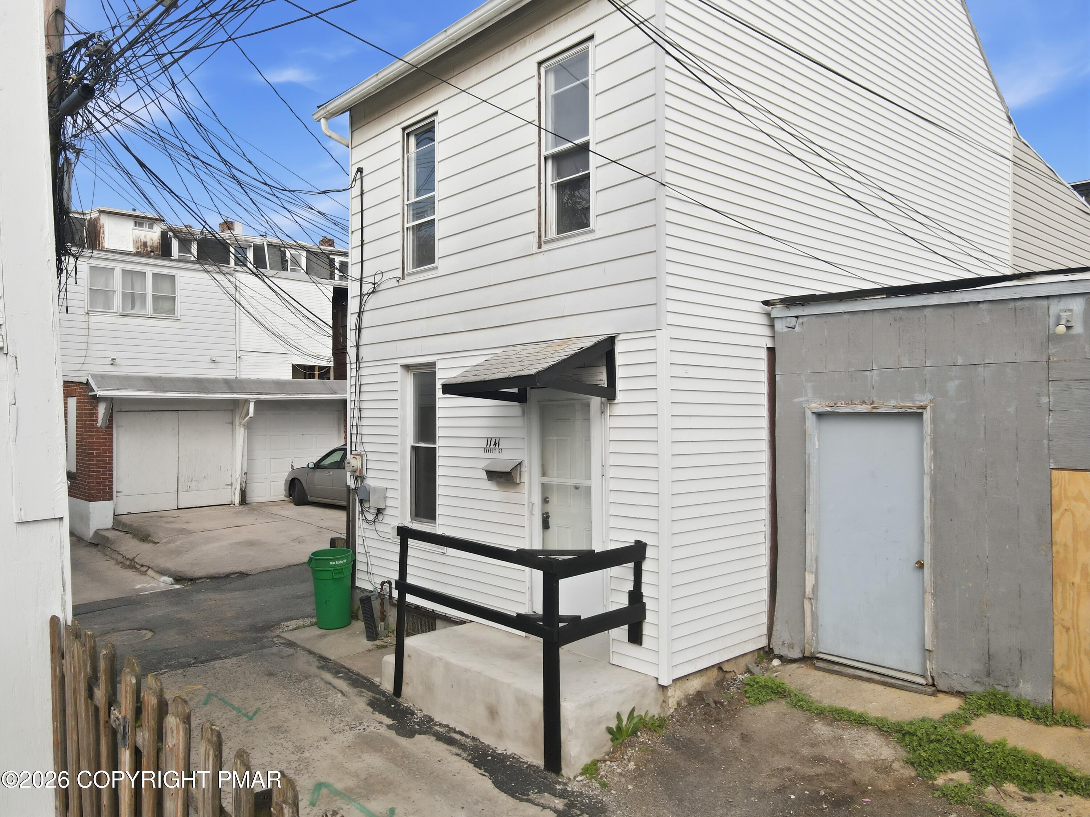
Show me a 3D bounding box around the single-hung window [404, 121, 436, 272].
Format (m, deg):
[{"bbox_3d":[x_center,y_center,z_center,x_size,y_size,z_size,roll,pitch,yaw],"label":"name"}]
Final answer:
[{"bbox_3d":[-1.333,-2.283,8.207,0.100,1.610,0.620,1,-1,-44],"label":"single-hung window"}]

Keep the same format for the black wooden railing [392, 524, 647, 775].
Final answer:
[{"bbox_3d":[-0.266,1.797,6.294,0.980,1.540,2.140,1,-1,-44],"label":"black wooden railing"}]

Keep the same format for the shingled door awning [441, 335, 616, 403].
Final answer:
[{"bbox_3d":[-0.155,-0.339,6.284,0.870,0.530,1.230,1,-1,-44],"label":"shingled door awning"}]

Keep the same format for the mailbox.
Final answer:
[{"bbox_3d":[-0.404,0.590,7.050,0.160,0.220,0.410,1,-1,-44],"label":"mailbox"}]

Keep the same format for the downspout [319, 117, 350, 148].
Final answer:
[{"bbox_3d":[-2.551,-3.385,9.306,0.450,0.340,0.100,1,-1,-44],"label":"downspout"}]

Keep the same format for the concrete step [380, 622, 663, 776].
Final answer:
[{"bbox_3d":[-0.301,2.323,6.361,0.930,0.510,2.460,1,-1,-44],"label":"concrete step"}]

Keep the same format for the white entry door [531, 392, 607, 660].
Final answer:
[{"bbox_3d":[0.189,0.914,6.531,0.090,2.170,0.890,1,-1,-44],"label":"white entry door"}]

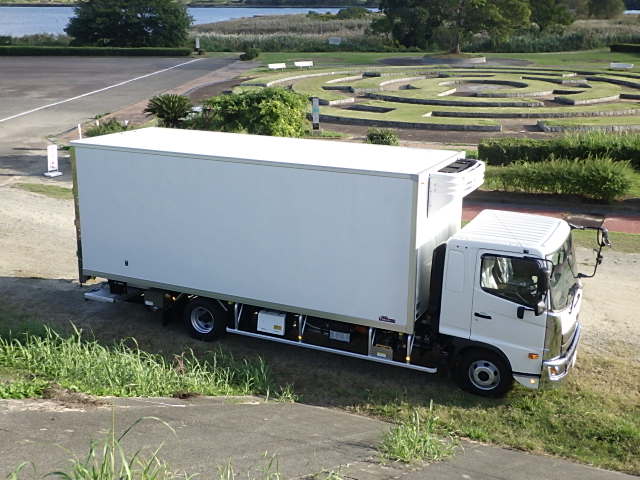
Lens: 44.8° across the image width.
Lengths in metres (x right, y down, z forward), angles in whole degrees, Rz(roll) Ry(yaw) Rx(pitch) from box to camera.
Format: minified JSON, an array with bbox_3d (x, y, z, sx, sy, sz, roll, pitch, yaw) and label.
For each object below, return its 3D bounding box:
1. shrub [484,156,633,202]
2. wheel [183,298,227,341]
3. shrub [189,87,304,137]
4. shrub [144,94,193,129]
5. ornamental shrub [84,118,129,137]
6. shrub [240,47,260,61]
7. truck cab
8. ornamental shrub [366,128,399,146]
[{"bbox_3d":[7.571,-2.083,24.768,4.350,1.000,1.400,8,19,25],"label":"shrub"},{"bbox_3d":[-2.062,1.411,14.018,0.800,0.800,0.250,8,18,25],"label":"wheel"},{"bbox_3d":[-3.181,-5.998,35.823,5.200,2.050,3.700,0,17,0],"label":"shrub"},{"bbox_3d":[-7.132,-5.999,36.654,2.150,1.600,2.100,0,17,0],"label":"shrub"},{"bbox_3d":[-9.727,-5.151,35.342,2.000,0.780,1.600,0,17,0],"label":"ornamental shrub"},{"bbox_3d":[-7.150,-19.152,79.480,2.000,1.400,1.900,0,17,0],"label":"shrub"},{"bbox_3d":[3.086,0.931,12.320,1.750,2.370,2.160,8,18,25],"label":"truck cab"},{"bbox_3d":[2.697,-4.429,32.969,1.330,0.680,1.200,0,17,0],"label":"ornamental shrub"}]

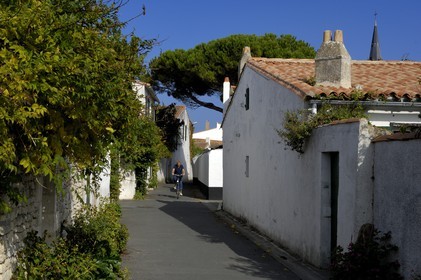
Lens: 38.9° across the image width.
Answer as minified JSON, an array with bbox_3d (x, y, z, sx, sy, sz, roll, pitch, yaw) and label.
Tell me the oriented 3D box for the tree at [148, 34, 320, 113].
[{"bbox_3d":[1.650,-2.100,42.500,12.200,10.700,11.500,0,-2,0],"label":"tree"}]

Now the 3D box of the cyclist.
[{"bbox_3d":[-1.430,1.730,26.800,0.550,1.620,0.850,0,-2,-2],"label":"cyclist"}]

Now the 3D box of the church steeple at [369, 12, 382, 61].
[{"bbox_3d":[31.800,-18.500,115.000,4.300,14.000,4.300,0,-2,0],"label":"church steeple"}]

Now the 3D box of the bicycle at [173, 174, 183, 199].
[{"bbox_3d":[-1.440,2.090,26.700,0.540,1.060,1.730,0,-2,-2],"label":"bicycle"}]

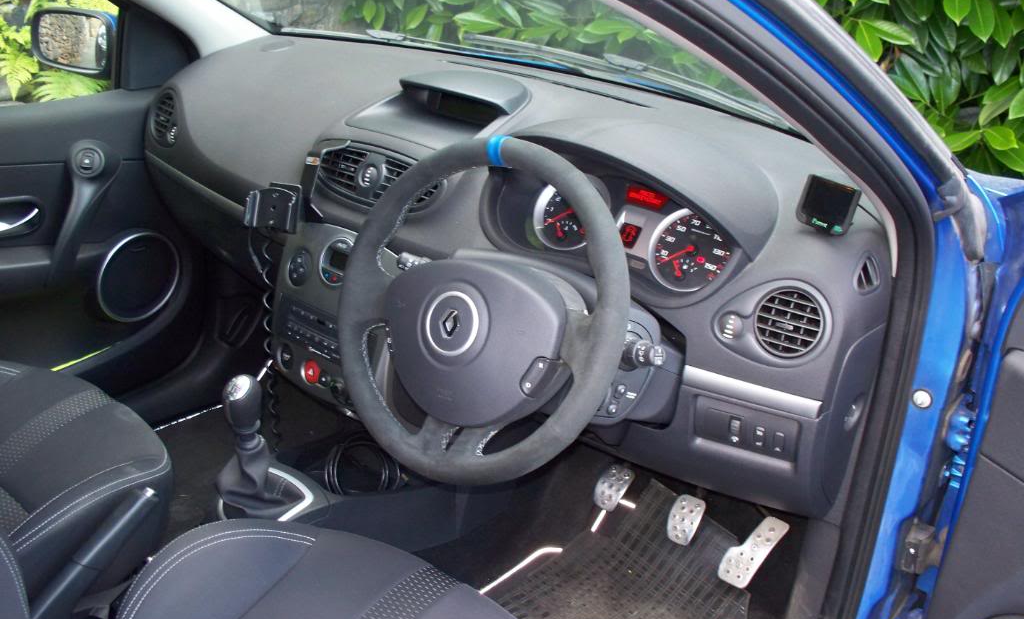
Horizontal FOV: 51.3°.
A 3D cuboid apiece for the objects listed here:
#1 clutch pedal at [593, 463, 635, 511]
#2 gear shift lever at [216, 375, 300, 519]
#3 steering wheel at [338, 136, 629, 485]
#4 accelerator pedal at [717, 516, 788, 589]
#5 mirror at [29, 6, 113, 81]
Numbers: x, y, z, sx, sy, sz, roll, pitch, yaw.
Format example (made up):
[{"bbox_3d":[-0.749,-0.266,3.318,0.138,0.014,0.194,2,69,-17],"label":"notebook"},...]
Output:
[{"bbox_3d":[0.166,0.290,1.738,0.056,0.028,0.082,21,73,33],"label":"clutch pedal"},{"bbox_3d":[-0.350,0.182,1.417,0.110,0.195,0.130,21,30,33],"label":"gear shift lever"},{"bbox_3d":[-0.038,0.000,1.131,0.370,0.370,0.110,21,7,33],"label":"steering wheel"},{"bbox_3d":[0.363,0.366,1.600,0.058,0.025,0.125,35,80,36],"label":"accelerator pedal"},{"bbox_3d":[-0.828,-0.507,2.030,0.200,0.140,0.115,11,25,16],"label":"mirror"}]

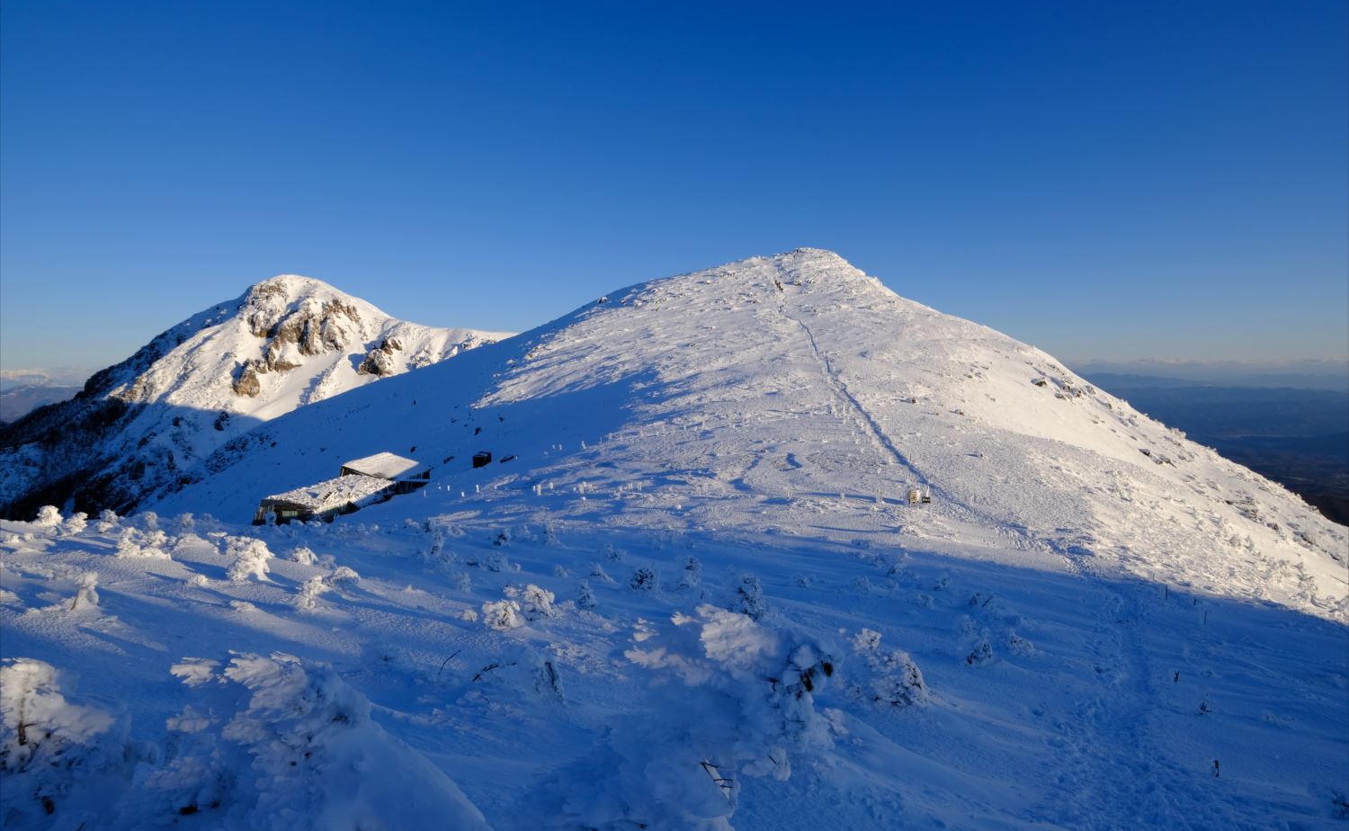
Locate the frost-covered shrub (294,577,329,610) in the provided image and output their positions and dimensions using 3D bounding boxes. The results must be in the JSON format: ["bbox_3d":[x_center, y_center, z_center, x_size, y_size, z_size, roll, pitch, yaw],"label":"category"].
[{"bbox_3d":[-8.550,4.196,15.000,0.794,0.739,0.635,0,5,0],"label":"frost-covered shrub"}]

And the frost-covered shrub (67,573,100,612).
[{"bbox_3d":[-11.592,3.476,12.500,0.620,0.731,0.496,0,5,0],"label":"frost-covered shrub"}]

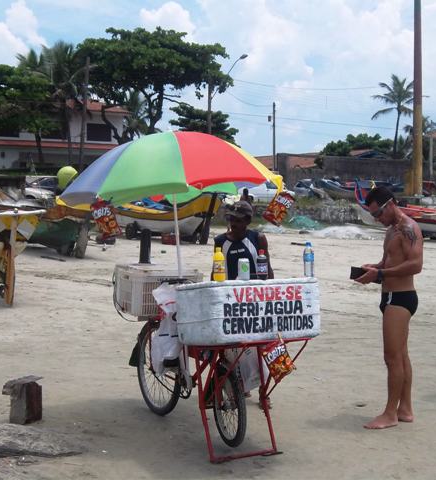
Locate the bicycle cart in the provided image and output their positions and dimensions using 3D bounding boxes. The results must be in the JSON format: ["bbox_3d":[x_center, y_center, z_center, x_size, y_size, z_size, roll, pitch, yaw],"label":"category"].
[{"bbox_3d":[-0.149,0.745,5.855,0.720,1.100,1.850,-1,3,-29],"label":"bicycle cart"}]

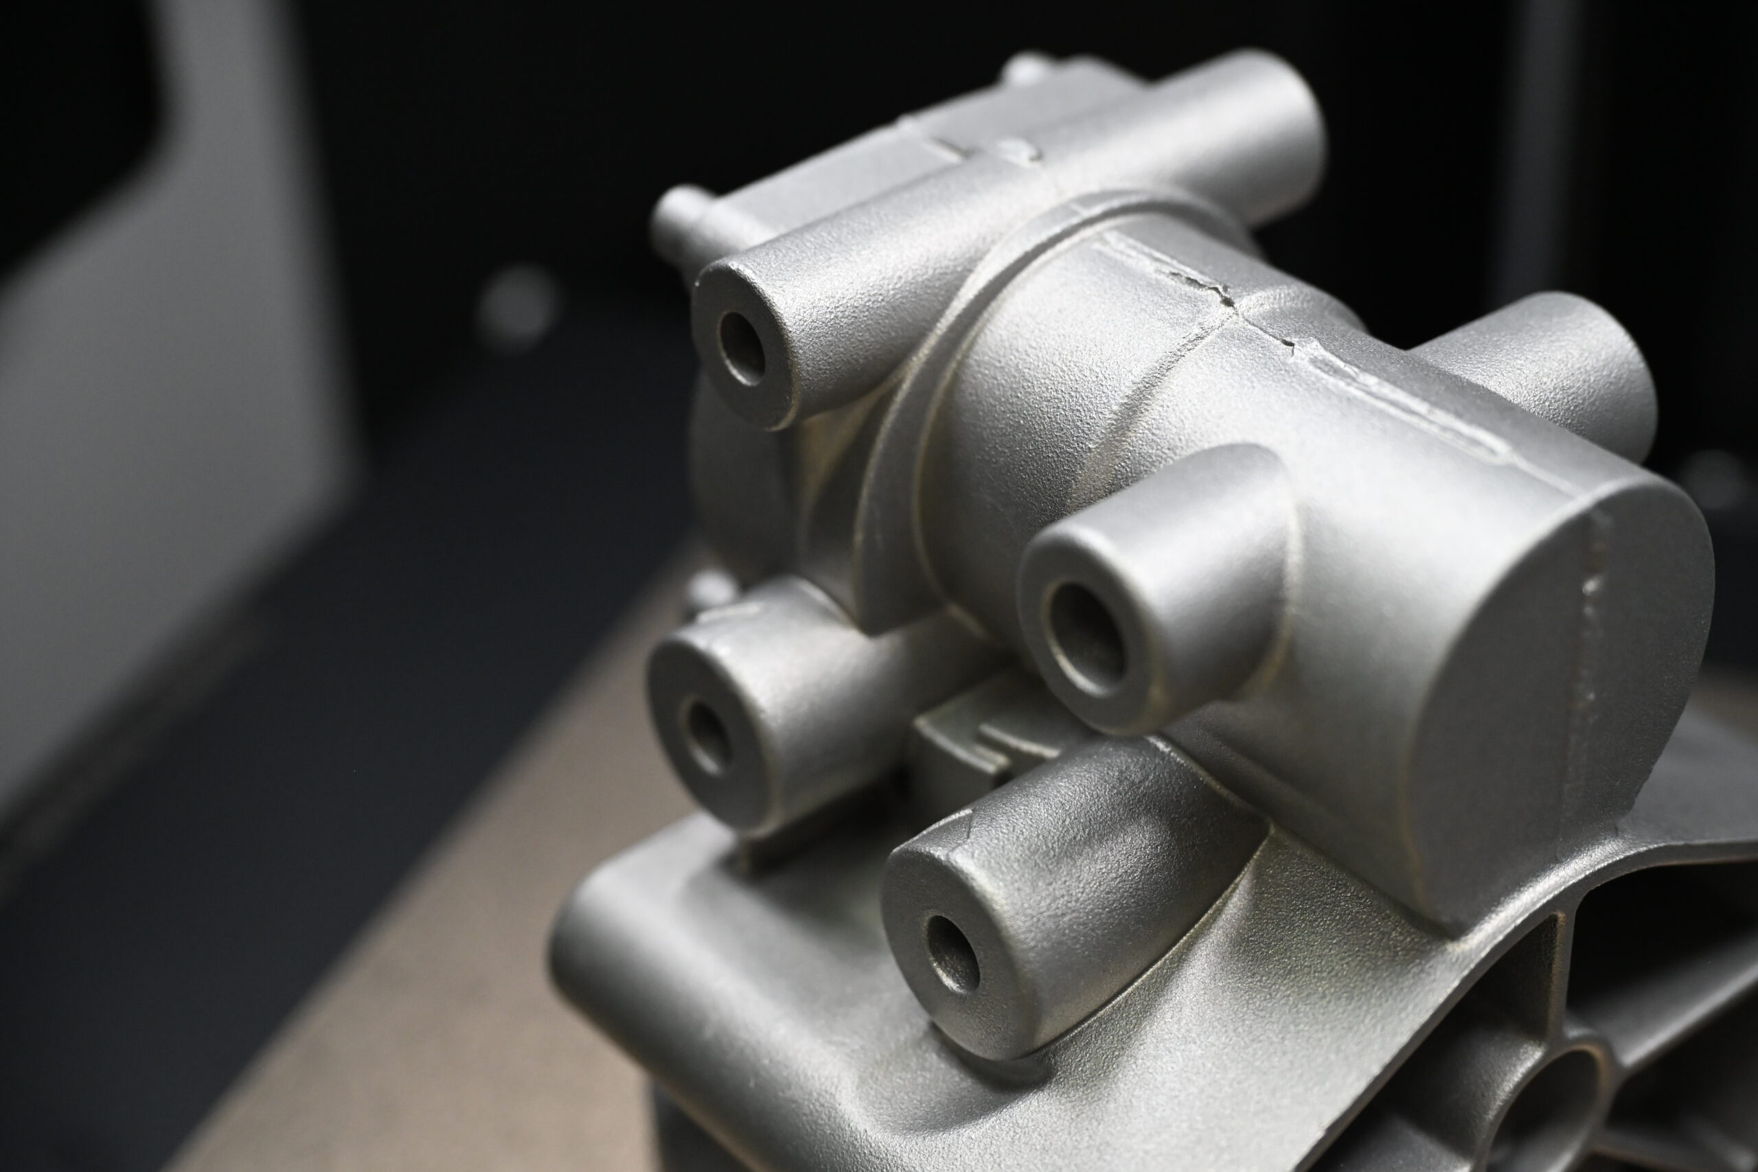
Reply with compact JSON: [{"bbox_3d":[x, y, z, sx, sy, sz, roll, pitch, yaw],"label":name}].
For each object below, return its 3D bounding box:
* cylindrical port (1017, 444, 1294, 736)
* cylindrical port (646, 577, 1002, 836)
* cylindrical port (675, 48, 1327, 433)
[{"bbox_3d":[0.042,0.001,0.431,0.034,0.031,0.031,-25,39,-30],"label":"cylindrical port"},{"bbox_3d":[-0.007,0.012,0.386,0.036,0.028,0.028,-25,39,-30],"label":"cylindrical port"},{"bbox_3d":[0.023,-0.057,0.487,0.110,0.027,0.027,-25,39,-30],"label":"cylindrical port"}]

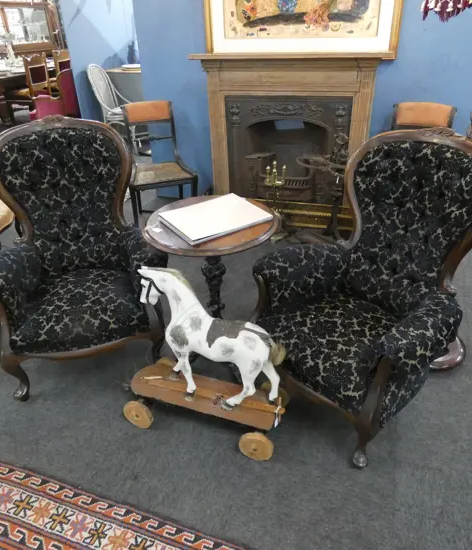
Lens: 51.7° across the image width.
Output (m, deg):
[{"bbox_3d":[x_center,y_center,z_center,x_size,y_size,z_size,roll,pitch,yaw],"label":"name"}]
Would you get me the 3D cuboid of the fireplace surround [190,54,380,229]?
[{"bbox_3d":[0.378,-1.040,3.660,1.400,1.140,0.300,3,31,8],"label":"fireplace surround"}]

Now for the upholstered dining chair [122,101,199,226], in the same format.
[{"bbox_3d":[-0.551,-0.743,3.487,0.470,0.840,0.550,-12,32,-18],"label":"upholstered dining chair"}]

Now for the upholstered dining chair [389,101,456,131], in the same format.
[{"bbox_3d":[1.179,-0.659,3.268,0.470,0.840,0.540,10,32,19],"label":"upholstered dining chair"}]

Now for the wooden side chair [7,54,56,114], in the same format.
[{"bbox_3d":[-2.675,-2.342,6.219,0.500,0.950,0.470,12,33,21],"label":"wooden side chair"}]

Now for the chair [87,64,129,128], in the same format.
[{"bbox_3d":[-1.243,-1.827,5.332,0.560,0.890,0.520,7,31,14],"label":"chair"}]

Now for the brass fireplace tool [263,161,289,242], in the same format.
[{"bbox_3d":[0.266,-0.511,3.341,0.180,0.550,0.180,3,31,8],"label":"brass fireplace tool"}]

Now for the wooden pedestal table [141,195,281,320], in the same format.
[{"bbox_3d":[-0.094,0.074,2.203,0.570,0.700,0.570,-1,30,0],"label":"wooden pedestal table"}]

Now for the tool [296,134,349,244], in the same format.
[{"bbox_3d":[0.655,-0.537,3.191,0.540,0.730,0.270,3,31,8],"label":"tool"}]

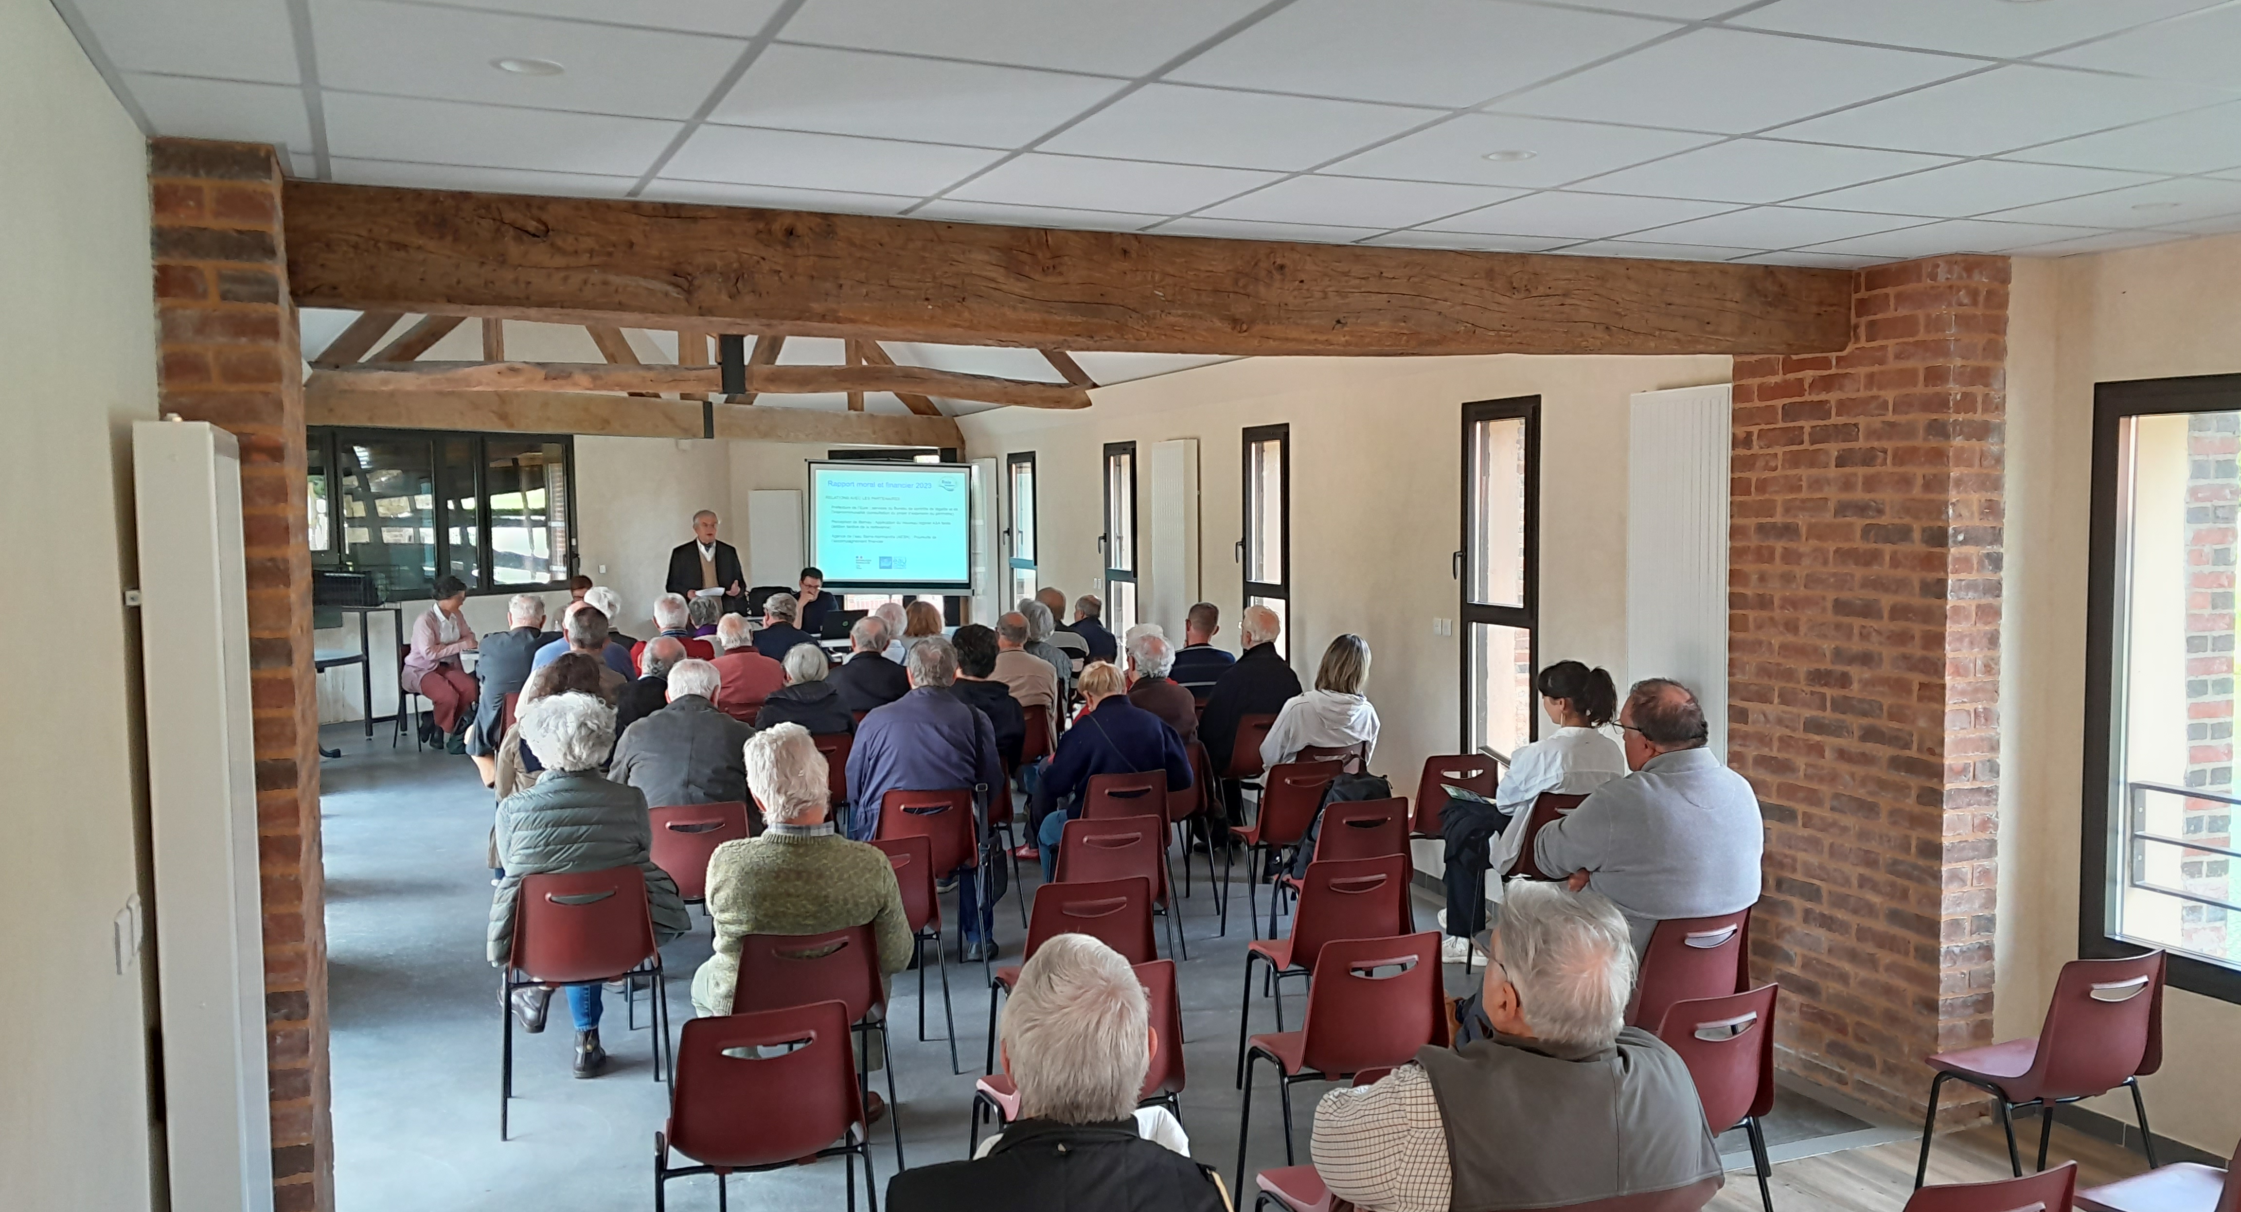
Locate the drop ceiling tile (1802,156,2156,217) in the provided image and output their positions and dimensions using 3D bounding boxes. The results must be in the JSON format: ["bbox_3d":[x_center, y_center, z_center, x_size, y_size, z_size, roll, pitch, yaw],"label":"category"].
[{"bbox_3d":[1.913,-0.944,3.830,0.605,0.020,0.590,-2,4,-23],"label":"drop ceiling tile"}]

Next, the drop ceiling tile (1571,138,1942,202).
[{"bbox_3d":[1.345,-0.924,3.585,0.605,0.020,0.590,-2,4,-23],"label":"drop ceiling tile"}]

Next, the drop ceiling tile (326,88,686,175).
[{"bbox_3d":[-1.138,-0.867,3.100,0.595,0.020,0.585,-2,4,-23],"label":"drop ceiling tile"}]

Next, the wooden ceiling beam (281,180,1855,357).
[{"bbox_3d":[0.187,-0.824,4.455,4.310,0.275,0.260,-2,4,-23],"label":"wooden ceiling beam"}]

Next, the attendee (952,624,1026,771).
[{"bbox_3d":[-0.720,0.733,7.450,0.500,1.330,0.800,-2,4,-19],"label":"attendee"}]

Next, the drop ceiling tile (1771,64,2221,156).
[{"bbox_3d":[1.528,-0.867,2.944,0.600,0.020,0.580,-2,4,-23],"label":"drop ceiling tile"}]

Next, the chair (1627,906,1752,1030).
[{"bbox_3d":[1.405,1.147,4.463,0.460,0.770,0.480,-2,4,-22],"label":"chair"}]

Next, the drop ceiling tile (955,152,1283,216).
[{"bbox_3d":[-0.014,-0.900,3.578,0.595,0.020,0.595,-2,4,-23],"label":"drop ceiling tile"}]

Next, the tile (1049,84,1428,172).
[{"bbox_3d":[0.212,-0.883,3.095,0.605,0.020,0.590,-2,4,-23],"label":"tile"}]

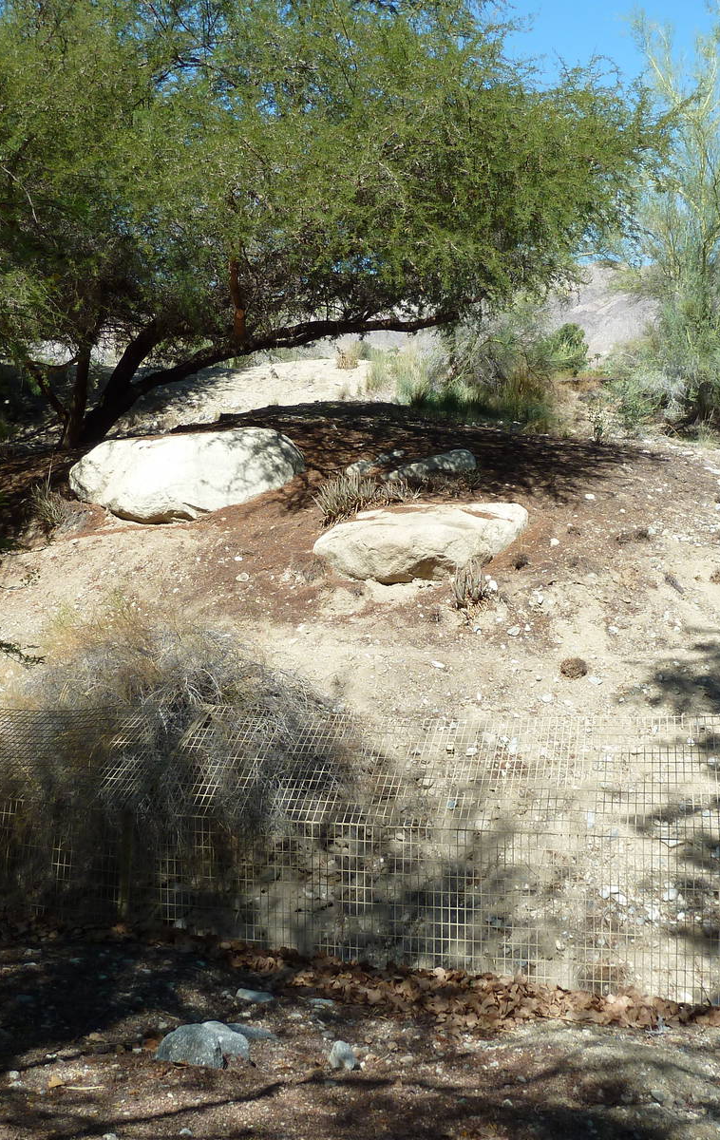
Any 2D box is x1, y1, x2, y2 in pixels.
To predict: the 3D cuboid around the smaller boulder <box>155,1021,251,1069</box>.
[{"bbox_3d":[-0.446,1.353,3.630,0.265,0.115,0.190,0,2,-7],"label":"smaller boulder"}]

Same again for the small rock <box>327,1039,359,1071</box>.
[{"bbox_3d":[-0.045,1.357,3.560,0.083,0.070,0.075,0,2,-1],"label":"small rock"}]

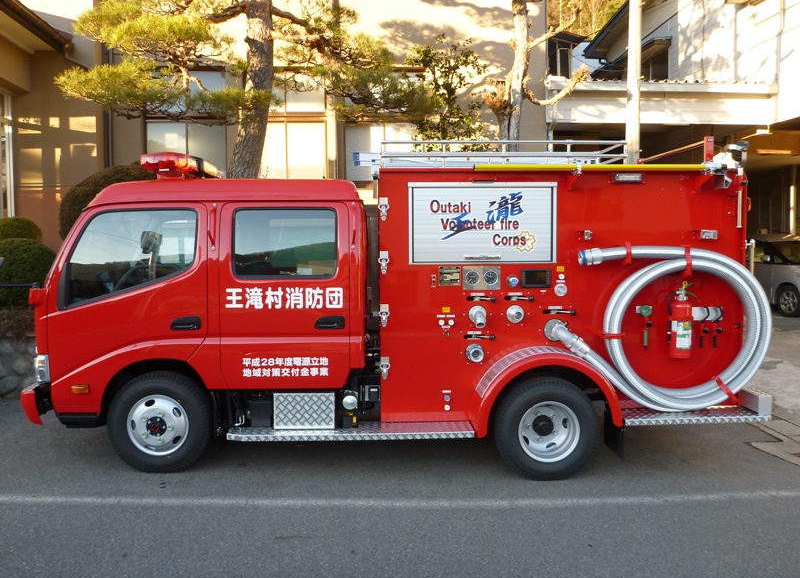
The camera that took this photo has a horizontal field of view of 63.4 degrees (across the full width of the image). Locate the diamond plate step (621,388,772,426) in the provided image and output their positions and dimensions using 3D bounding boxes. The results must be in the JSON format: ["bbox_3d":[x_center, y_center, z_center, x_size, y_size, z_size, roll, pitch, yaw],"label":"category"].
[{"bbox_3d":[2.108,0.854,4.713,1.089,0.190,0.230,0,4,-2],"label":"diamond plate step"}]

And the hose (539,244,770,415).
[{"bbox_3d":[1.871,0.293,4.668,1.646,1.195,0.200,0,4,-2],"label":"hose"}]

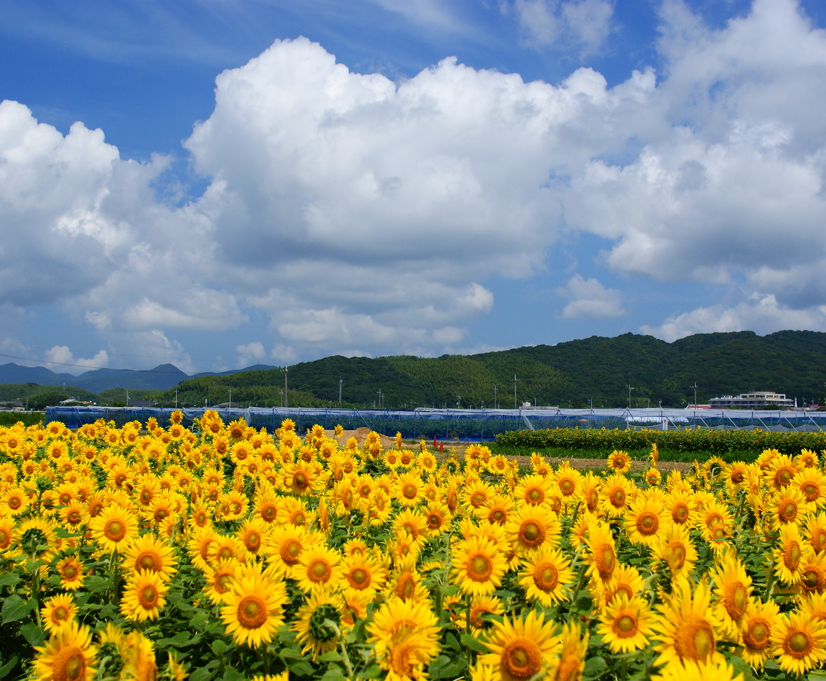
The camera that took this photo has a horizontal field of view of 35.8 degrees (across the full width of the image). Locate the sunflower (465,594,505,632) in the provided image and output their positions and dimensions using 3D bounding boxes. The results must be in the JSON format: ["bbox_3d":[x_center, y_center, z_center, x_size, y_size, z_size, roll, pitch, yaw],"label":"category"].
[{"bbox_3d":[0.261,0.982,4.600,0.160,0.140,0.075,2,-18,-33],"label":"sunflower"}]

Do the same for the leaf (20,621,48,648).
[{"bbox_3d":[-1.439,1.111,4.850,0.110,0.105,0.060,1,-3,-10],"label":"leaf"}]

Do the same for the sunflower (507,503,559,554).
[{"bbox_3d":[0.430,0.676,4.600,0.195,0.195,0.070,0,-3,-2],"label":"sunflower"}]

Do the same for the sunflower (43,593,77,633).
[{"bbox_3d":[-1.313,1.018,4.750,0.145,0.155,0.060,1,-3,-18],"label":"sunflower"}]

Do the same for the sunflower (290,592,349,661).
[{"bbox_3d":[-0.263,0.802,3.600,0.185,0.200,0.080,2,-4,-35],"label":"sunflower"}]

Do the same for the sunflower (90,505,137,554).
[{"bbox_3d":[-1.290,0.814,5.510,0.210,0.210,0.070,1,-10,-19],"label":"sunflower"}]

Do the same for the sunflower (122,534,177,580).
[{"bbox_3d":[-1.012,0.848,4.910,0.215,0.215,0.075,1,-16,-15],"label":"sunflower"}]

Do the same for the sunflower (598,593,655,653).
[{"bbox_3d":[0.687,0.908,4.116,0.187,0.193,0.076,0,2,6],"label":"sunflower"}]

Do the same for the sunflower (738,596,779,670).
[{"bbox_3d":[0.997,0.845,3.700,0.185,0.205,0.075,1,-3,-10],"label":"sunflower"}]

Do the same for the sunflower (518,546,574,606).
[{"bbox_3d":[0.440,0.784,4.250,0.200,0.198,0.070,1,-11,-24],"label":"sunflower"}]

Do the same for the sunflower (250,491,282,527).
[{"bbox_3d":[-0.790,0.906,6.900,0.175,0.190,0.070,1,-15,-28],"label":"sunflower"}]

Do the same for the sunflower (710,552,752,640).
[{"bbox_3d":[0.819,0.661,3.300,0.075,0.220,0.180,-13,-11,41],"label":"sunflower"}]

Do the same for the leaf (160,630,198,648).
[{"bbox_3d":[-0.770,0.982,4.200,0.125,0.050,0.100,0,-3,0],"label":"leaf"}]

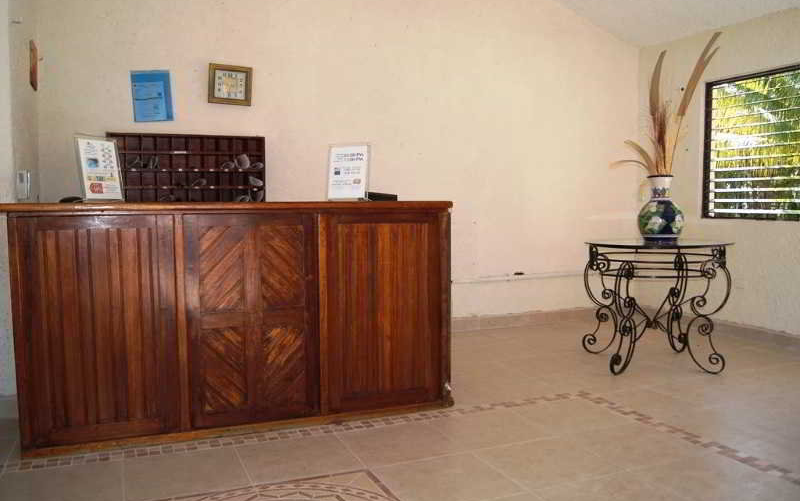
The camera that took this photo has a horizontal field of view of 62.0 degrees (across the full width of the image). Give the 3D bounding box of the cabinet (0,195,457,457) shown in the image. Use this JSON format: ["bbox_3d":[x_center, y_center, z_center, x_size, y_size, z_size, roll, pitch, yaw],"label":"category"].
[{"bbox_3d":[-0.774,0.294,3.389,2.046,1.080,0.600,-2,5,-20],"label":"cabinet"}]

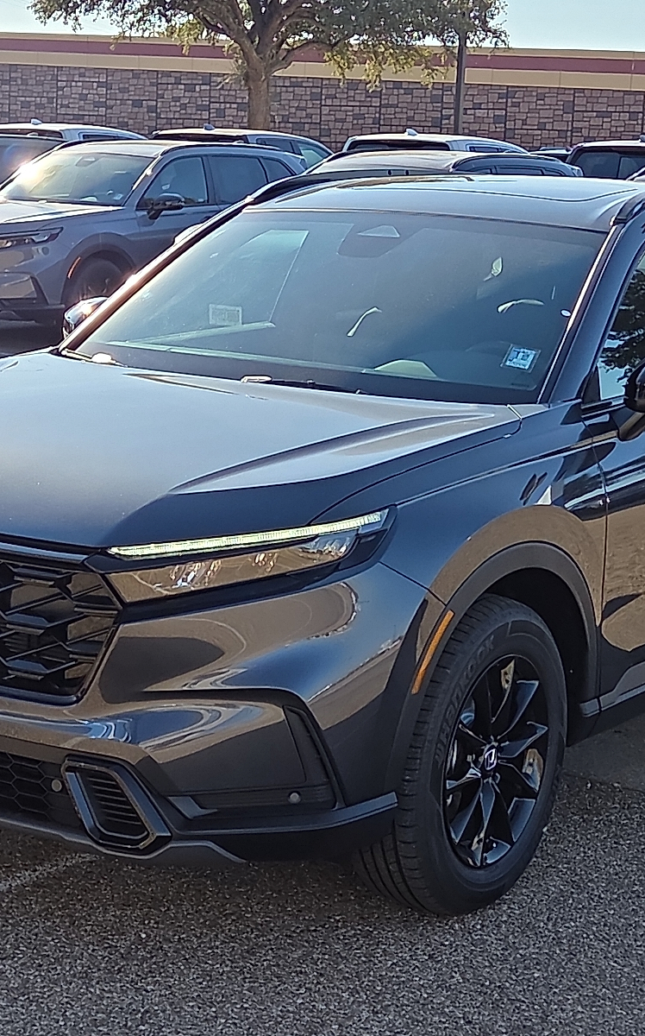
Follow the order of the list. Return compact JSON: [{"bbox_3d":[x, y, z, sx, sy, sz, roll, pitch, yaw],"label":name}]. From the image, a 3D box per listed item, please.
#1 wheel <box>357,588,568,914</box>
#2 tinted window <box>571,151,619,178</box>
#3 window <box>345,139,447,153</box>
[{"bbox_3d":[0.318,0.541,4.834,0.240,0.735,0.740,9,12,32],"label":"wheel"},{"bbox_3d":[2.801,-3.578,21.500,0.600,0.420,0.090,9,4,35],"label":"tinted window"},{"bbox_3d":[0.824,-3.943,22.800,1.480,0.420,0.100,9,4,35],"label":"window"}]

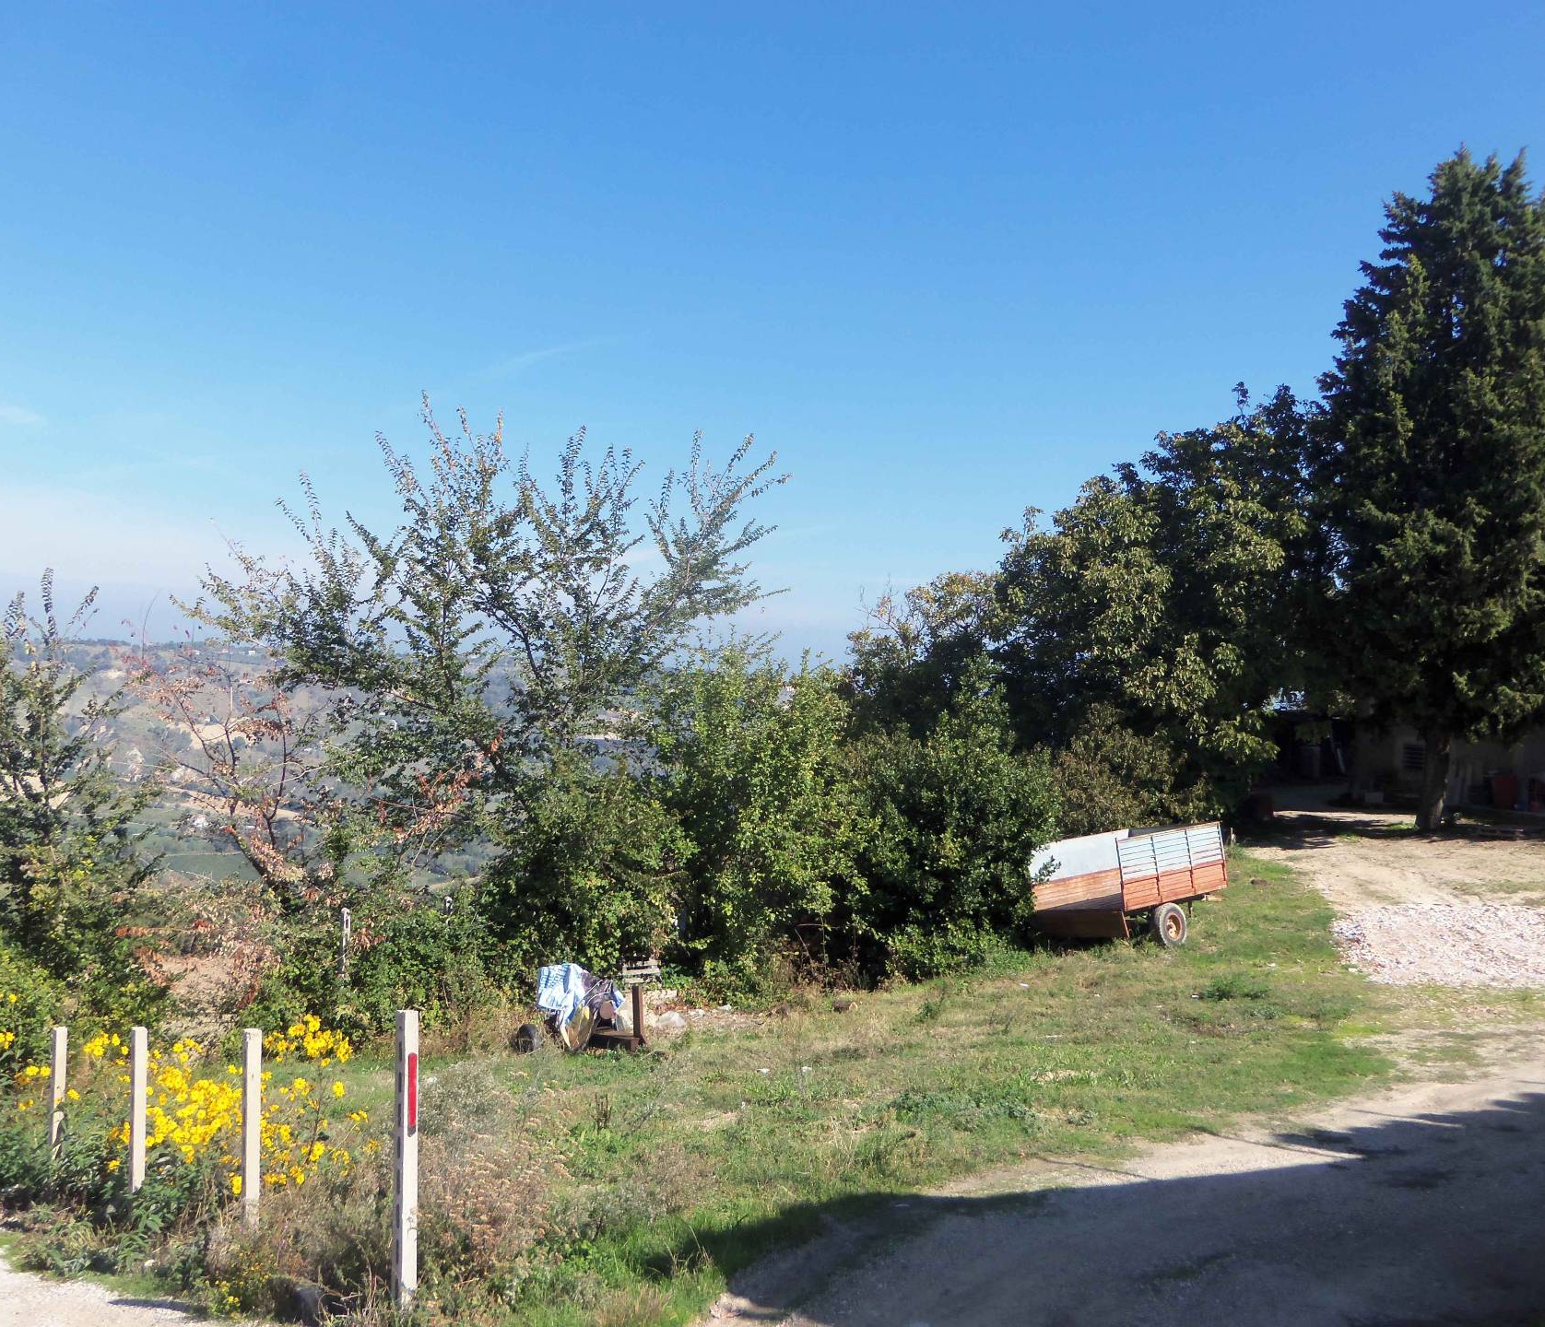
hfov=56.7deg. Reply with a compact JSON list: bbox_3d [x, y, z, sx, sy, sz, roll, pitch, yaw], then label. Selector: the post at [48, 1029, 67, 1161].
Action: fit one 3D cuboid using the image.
[{"bbox_3d":[-5.587,3.467,11.200,0.100,1.255,0.100,1,0,-40],"label":"post"}]

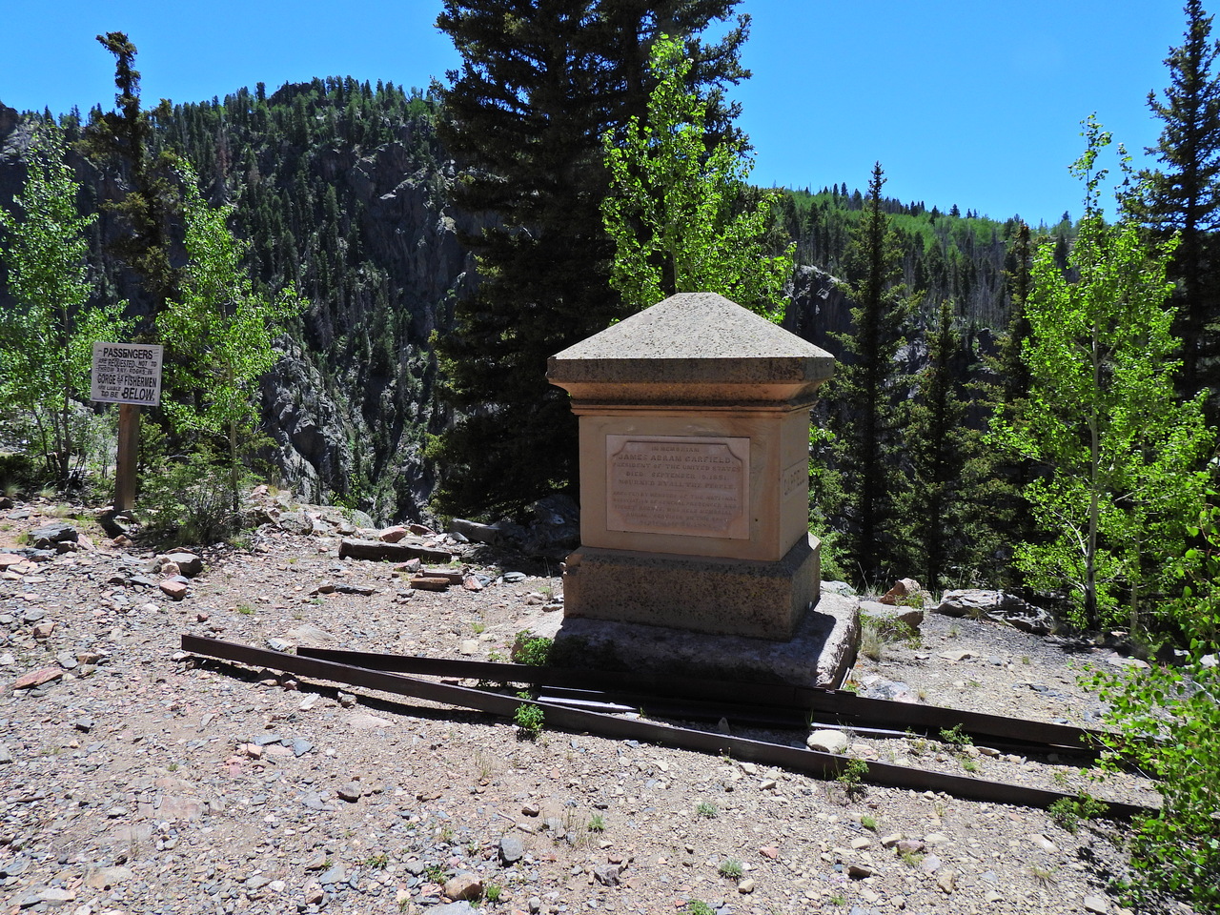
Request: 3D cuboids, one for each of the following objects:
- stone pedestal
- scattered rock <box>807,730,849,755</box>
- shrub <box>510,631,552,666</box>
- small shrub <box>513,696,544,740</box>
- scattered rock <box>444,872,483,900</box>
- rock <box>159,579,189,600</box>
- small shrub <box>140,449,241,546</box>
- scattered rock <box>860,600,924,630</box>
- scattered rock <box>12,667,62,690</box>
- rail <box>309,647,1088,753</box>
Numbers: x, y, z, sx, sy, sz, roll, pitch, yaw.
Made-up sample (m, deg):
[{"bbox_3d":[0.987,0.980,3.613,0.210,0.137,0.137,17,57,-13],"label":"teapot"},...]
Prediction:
[{"bbox_3d":[0.672,-0.041,6.237,1.692,2.281,1.495,2,6,22],"label":"stone pedestal"},{"bbox_3d":[1.217,1.582,4.722,0.225,0.100,0.150,1,6,15],"label":"scattered rock"},{"bbox_3d":[-0.563,1.377,6.178,0.280,0.240,0.240,-1,6,-5],"label":"shrub"},{"bbox_3d":[-0.483,1.510,4.991,0.170,0.210,0.160,-1,6,-6],"label":"small shrub"},{"bbox_3d":[-0.602,1.733,3.446,0.150,0.075,0.105,-1,6,-11],"label":"scattered rock"},{"bbox_3d":[-4.156,1.265,8.052,0.265,0.135,0.220,-3,6,-28],"label":"rock"},{"bbox_3d":[-5.543,0.477,11.070,1.150,1.120,1.000,-3,6,-27],"label":"small shrub"},{"bbox_3d":[2.338,1.314,6.988,0.520,0.170,0.330,2,6,19],"label":"scattered rock"},{"bbox_3d":[-3.983,1.512,5.855,0.130,0.075,0.320,3,6,29],"label":"scattered rock"},{"bbox_3d":[0.249,1.454,5.356,5.083,0.140,0.180,1,6,17],"label":"rail"}]

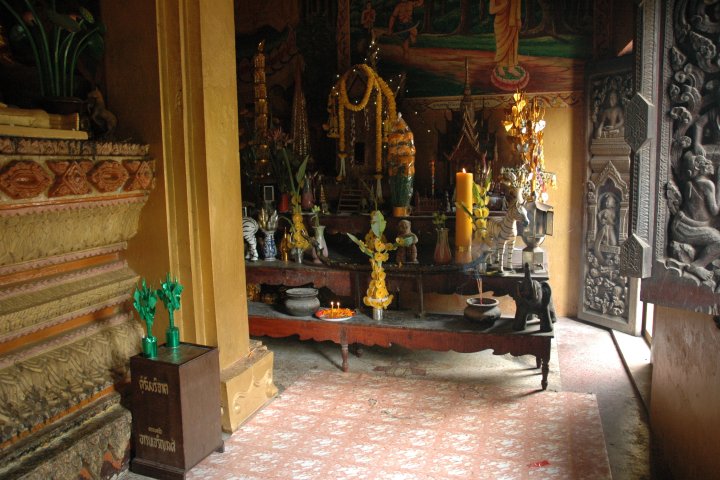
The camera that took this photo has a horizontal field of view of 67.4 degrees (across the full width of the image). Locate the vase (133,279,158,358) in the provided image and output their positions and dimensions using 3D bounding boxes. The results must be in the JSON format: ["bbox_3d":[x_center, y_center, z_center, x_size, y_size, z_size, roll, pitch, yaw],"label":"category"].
[{"bbox_3d":[-1.070,0.391,2.695,0.118,0.389,0.108,1,8,18],"label":"vase"}]

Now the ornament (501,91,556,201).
[{"bbox_3d":[1.294,-0.726,4.148,0.409,0.828,0.374,1,8,18],"label":"ornament"}]

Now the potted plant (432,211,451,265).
[{"bbox_3d":[0.666,-0.021,4.412,0.148,0.423,0.148,1,8,18],"label":"potted plant"}]

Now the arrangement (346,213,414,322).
[{"bbox_3d":[0.129,0.185,3.959,0.443,0.808,0.315,1,8,18],"label":"arrangement"}]

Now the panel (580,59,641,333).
[{"bbox_3d":[2.251,-0.372,4.777,0.069,2.334,0.633,-5,8,-23],"label":"panel"}]

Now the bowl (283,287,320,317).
[{"bbox_3d":[-0.449,0.490,4.181,0.256,0.168,0.256,-1,8,0],"label":"bowl"}]

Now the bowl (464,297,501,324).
[{"bbox_3d":[0.893,0.515,3.917,0.251,0.133,0.251,1,8,18],"label":"bowl"}]

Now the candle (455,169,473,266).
[{"bbox_3d":[0.847,-0.189,4.411,0.138,0.749,0.138,1,8,18],"label":"candle"}]

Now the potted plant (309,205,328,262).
[{"bbox_3d":[-0.359,-0.051,4.575,0.168,0.483,0.158,-1,8,0],"label":"potted plant"}]

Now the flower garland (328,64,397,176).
[{"bbox_3d":[0.023,-1.103,4.984,0.596,1.013,0.295,1,8,18],"label":"flower garland"}]

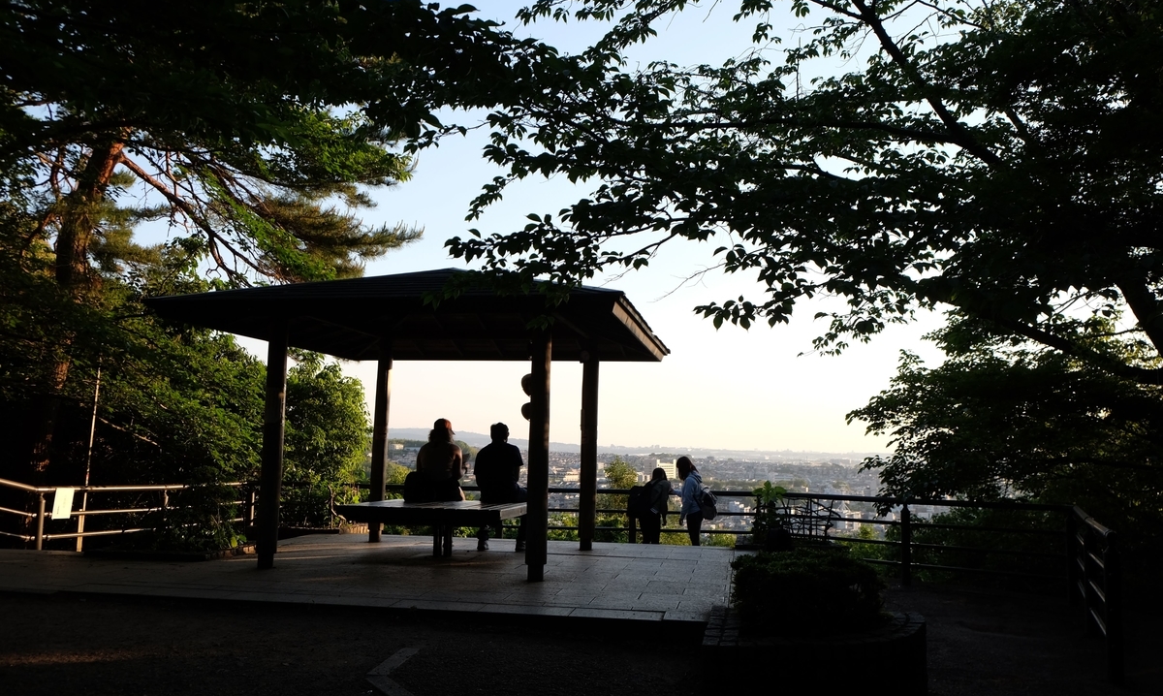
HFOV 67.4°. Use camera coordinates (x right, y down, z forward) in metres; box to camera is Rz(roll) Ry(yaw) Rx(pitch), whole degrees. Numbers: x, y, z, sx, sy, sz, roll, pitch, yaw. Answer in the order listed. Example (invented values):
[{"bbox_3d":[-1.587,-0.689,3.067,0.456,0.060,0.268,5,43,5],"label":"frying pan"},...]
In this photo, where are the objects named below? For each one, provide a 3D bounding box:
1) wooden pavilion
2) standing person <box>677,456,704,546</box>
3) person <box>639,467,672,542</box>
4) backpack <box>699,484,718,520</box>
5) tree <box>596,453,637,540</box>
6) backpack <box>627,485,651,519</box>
[{"bbox_3d":[-1.280,0.606,8.424,3.920,2.790,3.850,0,-7,11],"label":"wooden pavilion"},{"bbox_3d":[1.458,2.280,11.769,0.400,1.570,0.450,-1,-7,17],"label":"standing person"},{"bbox_3d":[1.013,2.335,11.762,0.450,1.440,0.460,6,-8,-37],"label":"person"},{"bbox_3d":[1.716,2.066,11.744,0.200,0.420,0.280,-1,-7,17],"label":"backpack"},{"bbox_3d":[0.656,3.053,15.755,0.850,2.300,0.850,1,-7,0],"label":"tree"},{"bbox_3d":[0.786,2.055,11.693,0.220,0.440,0.320,6,-8,-37],"label":"backpack"}]

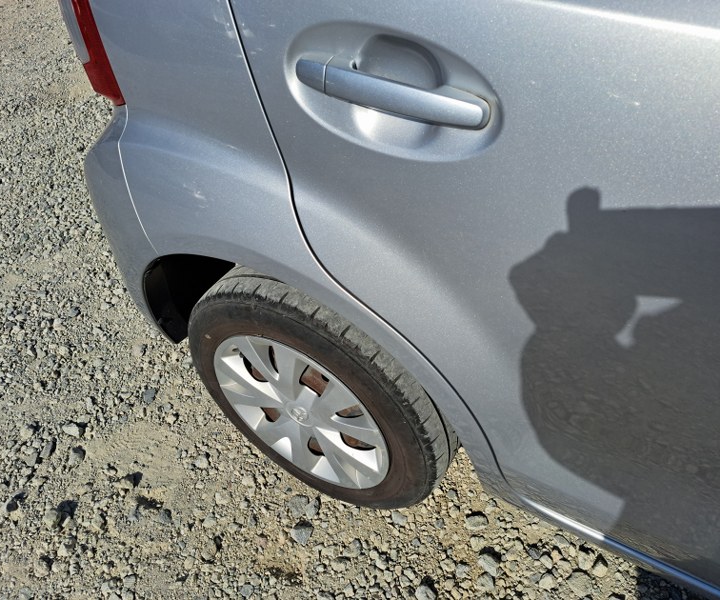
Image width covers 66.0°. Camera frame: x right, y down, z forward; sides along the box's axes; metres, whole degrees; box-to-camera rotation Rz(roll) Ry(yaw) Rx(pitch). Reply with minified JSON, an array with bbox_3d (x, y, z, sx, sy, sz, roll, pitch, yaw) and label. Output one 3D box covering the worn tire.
[{"bbox_3d":[-0.077,0.175,1.113,0.580,0.575,0.170,20,48,24],"label":"worn tire"}]

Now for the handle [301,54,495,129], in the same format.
[{"bbox_3d":[0.029,-0.209,0.551,0.210,0.031,0.038,23,49,21],"label":"handle"}]

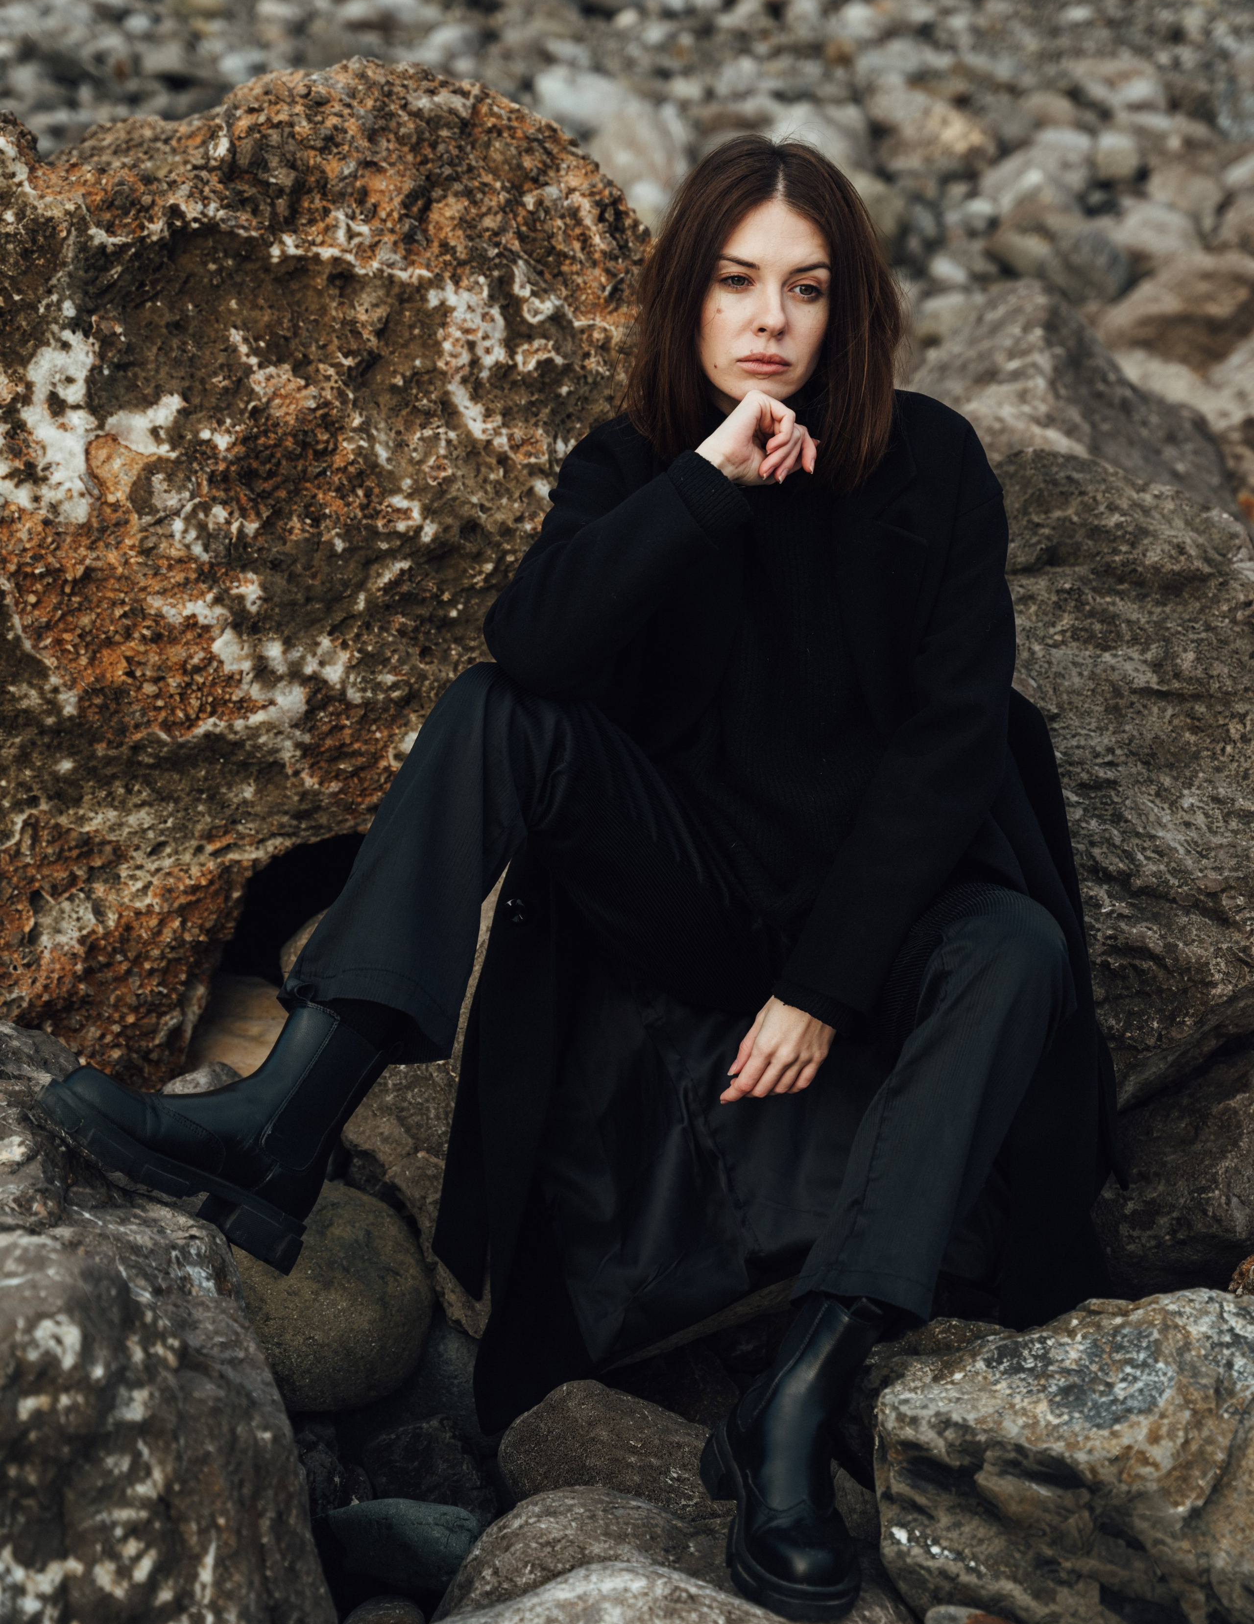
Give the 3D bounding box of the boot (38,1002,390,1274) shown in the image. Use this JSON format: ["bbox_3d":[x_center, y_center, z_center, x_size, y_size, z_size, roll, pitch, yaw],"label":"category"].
[{"bbox_3d":[-0.347,0.245,2.670,0.280,0.200,0.105,36,-3,-25],"label":"boot"}]

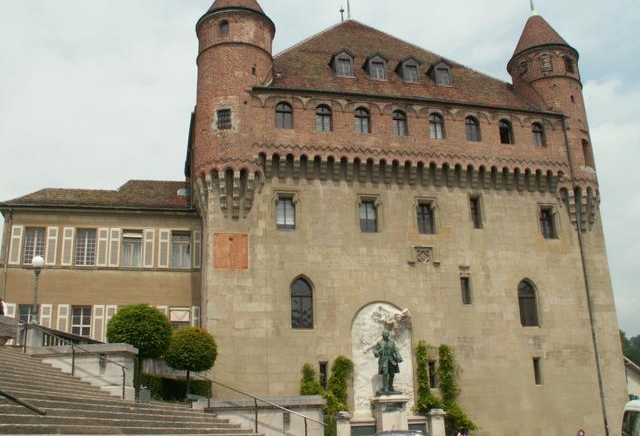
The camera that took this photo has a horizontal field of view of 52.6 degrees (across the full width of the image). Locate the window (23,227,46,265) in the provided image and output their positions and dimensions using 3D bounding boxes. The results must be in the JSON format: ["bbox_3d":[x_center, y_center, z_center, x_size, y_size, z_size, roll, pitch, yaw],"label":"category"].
[{"bbox_3d":[-14.683,1.450,33.397,1.035,2.051,0.150,2,-16,-14],"label":"window"}]

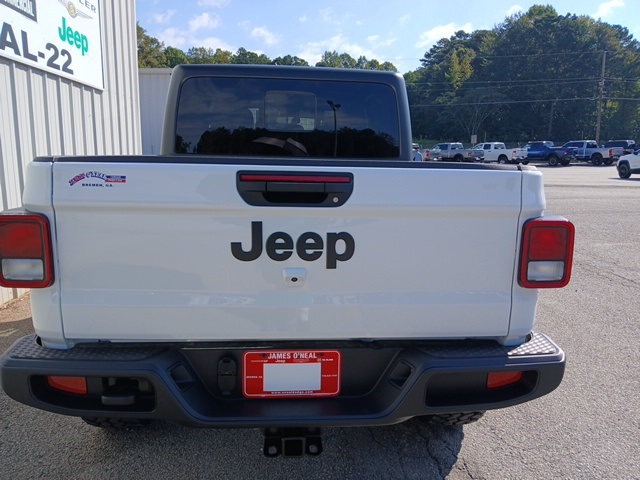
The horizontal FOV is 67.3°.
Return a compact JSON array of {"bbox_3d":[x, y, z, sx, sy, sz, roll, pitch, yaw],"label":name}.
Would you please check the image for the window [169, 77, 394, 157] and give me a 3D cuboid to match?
[{"bbox_3d":[-0.205,-0.782,3.080,1.435,0.505,0.060,0,1,-4],"label":"window"}]

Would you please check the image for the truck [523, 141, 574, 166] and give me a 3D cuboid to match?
[{"bbox_3d":[19.300,-7.550,41.900,2.030,1.970,5.850,-5,13,-30],"label":"truck"}]

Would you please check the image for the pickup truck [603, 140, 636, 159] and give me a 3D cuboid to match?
[{"bbox_3d":[26.200,-7.650,41.700,2.050,1.980,5.900,-5,13,-28],"label":"pickup truck"}]

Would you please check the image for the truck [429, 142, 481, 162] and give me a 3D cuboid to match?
[{"bbox_3d":[11.750,-7.750,43.300,2.000,1.930,5.800,-5,13,-28],"label":"truck"}]

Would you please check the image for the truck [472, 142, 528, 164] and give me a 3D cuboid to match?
[{"bbox_3d":[15.750,-7.900,43.800,2.020,1.930,5.800,-5,13,-29],"label":"truck"}]

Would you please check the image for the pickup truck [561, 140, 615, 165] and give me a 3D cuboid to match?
[{"bbox_3d":[22.750,-7.600,41.700,2.050,2.020,6.000,-5,13,-27],"label":"pickup truck"}]

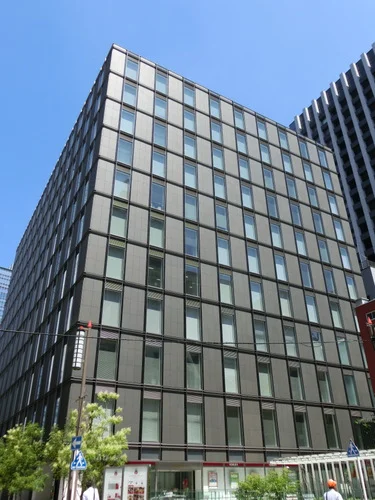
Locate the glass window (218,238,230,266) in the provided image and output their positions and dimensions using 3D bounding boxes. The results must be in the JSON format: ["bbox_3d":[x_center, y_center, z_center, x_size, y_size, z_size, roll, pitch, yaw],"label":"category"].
[{"bbox_3d":[3.471,0.181,40.562,1.320,2.900,0.150,15,-33,-26],"label":"glass window"}]

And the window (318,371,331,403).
[{"bbox_3d":[12.639,12.648,38.583,1.382,2.800,0.150,15,-33,-26],"label":"window"}]

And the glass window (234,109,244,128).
[{"bbox_3d":[6.450,-16.214,52.181,1.380,2.840,0.180,15,-33,-26],"label":"glass window"}]

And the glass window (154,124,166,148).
[{"bbox_3d":[-2.820,-11.687,42.913,1.370,2.850,0.150,15,-33,-26],"label":"glass window"}]

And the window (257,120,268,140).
[{"bbox_3d":[9.591,-15.354,53.797,1.380,2.840,0.180,15,-33,-26],"label":"window"}]

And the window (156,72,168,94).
[{"bbox_3d":[-2.892,-18.444,46.687,1.370,2.850,0.150,15,-33,-26],"label":"window"}]

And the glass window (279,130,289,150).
[{"bbox_3d":[12.530,-14.116,54.179,1.280,2.860,0.150,15,-33,-26],"label":"glass window"}]

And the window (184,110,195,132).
[{"bbox_3d":[0.277,-14.058,45.989,1.280,2.860,0.150,15,-33,-26],"label":"window"}]

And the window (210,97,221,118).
[{"bbox_3d":[3.311,-16.651,49.489,1.280,2.860,0.150,15,-33,-26],"label":"window"}]

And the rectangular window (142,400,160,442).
[{"bbox_3d":[-2.465,11.764,29.015,1.382,2.800,0.150,15,-33,-26],"label":"rectangular window"}]

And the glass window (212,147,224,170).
[{"bbox_3d":[3.349,-9.951,46.208,1.320,2.900,0.150,15,-33,-26],"label":"glass window"}]

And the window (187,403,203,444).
[{"bbox_3d":[0.541,12.825,31.306,1.370,2.850,0.150,15,-33,-26],"label":"window"}]

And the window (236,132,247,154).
[{"bbox_3d":[6.446,-12.641,49.675,1.300,2.850,0.150,15,-33,-26],"label":"window"}]

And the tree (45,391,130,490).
[{"bbox_3d":[-5.059,10.219,21.166,4.270,6.040,4.050,5,-30,-11],"label":"tree"}]

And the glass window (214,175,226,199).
[{"bbox_3d":[3.389,-6.617,44.350,1.320,2.900,0.150,15,-33,-26],"label":"glass window"}]

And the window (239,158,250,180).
[{"bbox_3d":[6.455,-9.094,47.814,1.320,2.900,0.150,15,-33,-26],"label":"window"}]

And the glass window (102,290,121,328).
[{"bbox_3d":[-5.751,4.345,31.877,1.370,2.850,0.150,15,-33,-26],"label":"glass window"}]

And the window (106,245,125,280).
[{"bbox_3d":[-5.608,1.030,33.041,1.382,2.800,0.150,15,-33,-26],"label":"window"}]

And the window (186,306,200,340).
[{"bbox_3d":[0.488,6.067,34.234,1.382,2.800,0.150,15,-33,-26],"label":"window"}]

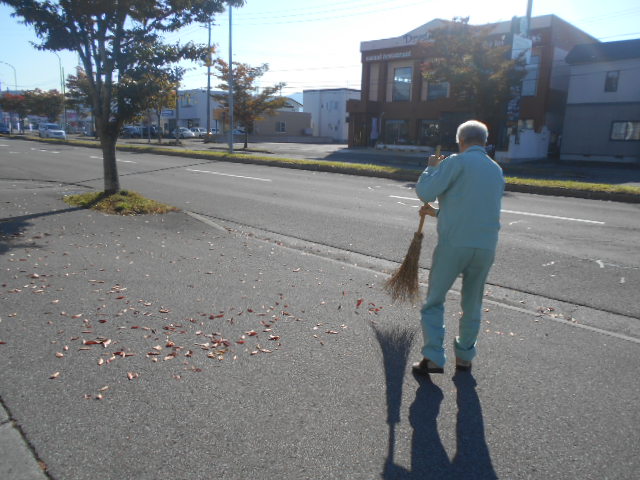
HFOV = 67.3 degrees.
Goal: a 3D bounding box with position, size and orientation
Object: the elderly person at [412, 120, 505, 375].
[{"bbox_3d":[0.918,0.083,3.163,0.600,1.650,0.450,-1,13,-8],"label":"elderly person"}]

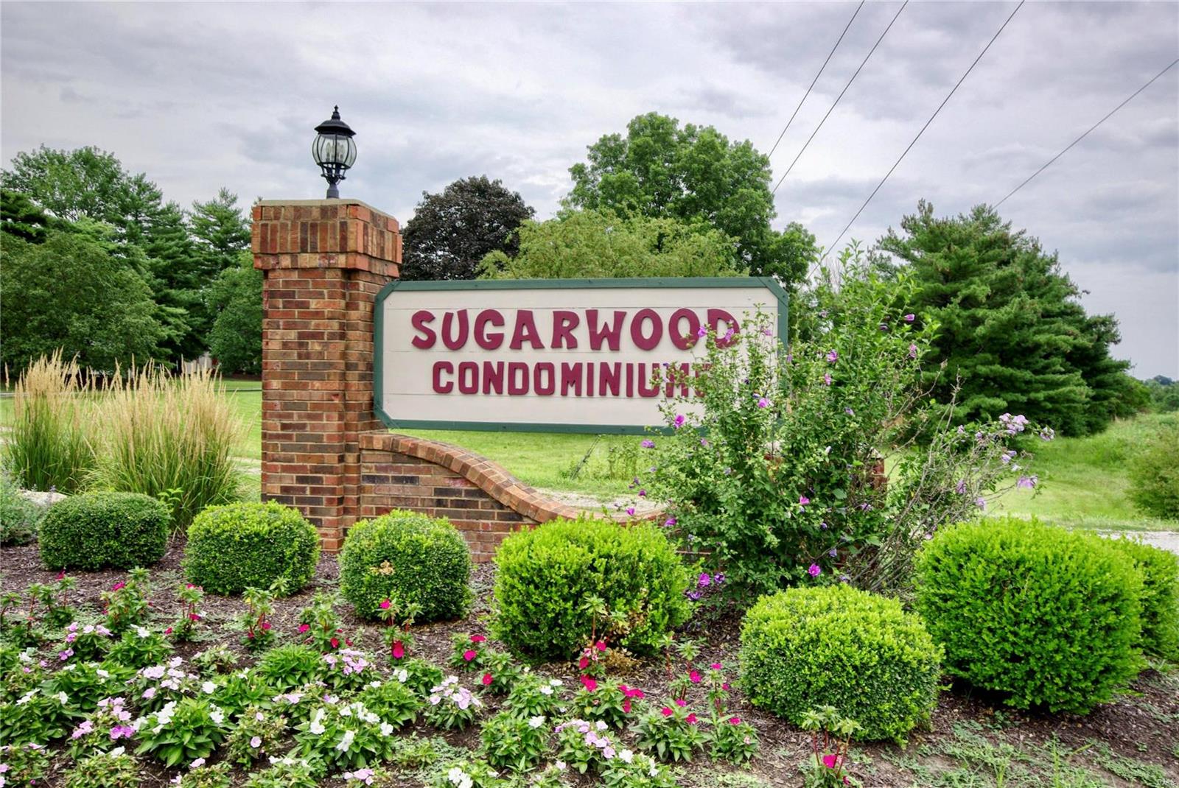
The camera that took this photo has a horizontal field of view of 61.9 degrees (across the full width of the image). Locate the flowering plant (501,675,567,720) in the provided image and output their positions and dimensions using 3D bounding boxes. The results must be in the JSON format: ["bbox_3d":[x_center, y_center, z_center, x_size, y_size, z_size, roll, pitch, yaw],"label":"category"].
[{"bbox_3d":[-0.203,1.097,3.558,0.229,0.153,0.229,1,1,0],"label":"flowering plant"}]

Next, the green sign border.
[{"bbox_3d":[-0.113,-0.239,6.330,2.735,0.987,0.080,1,1,13],"label":"green sign border"}]

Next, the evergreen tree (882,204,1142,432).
[{"bbox_3d":[12.504,-2.331,29.500,7.500,6.950,7.000,1,1,0],"label":"evergreen tree"}]

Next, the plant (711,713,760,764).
[{"bbox_3d":[0.470,1.118,3.186,0.158,0.160,0.158,1,1,0],"label":"plant"}]

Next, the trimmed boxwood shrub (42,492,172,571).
[{"bbox_3d":[-3.043,0.811,6.170,0.800,0.415,0.780,1,1,-11],"label":"trimmed boxwood shrub"}]

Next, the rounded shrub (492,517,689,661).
[{"bbox_3d":[0.016,0.907,4.870,0.940,0.585,0.880,1,1,9],"label":"rounded shrub"}]

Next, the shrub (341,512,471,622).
[{"bbox_3d":[-0.906,0.842,4.880,0.619,0.516,0.619,1,1,0],"label":"shrub"}]

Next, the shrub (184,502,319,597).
[{"bbox_3d":[-1.809,0.830,5.304,0.641,0.481,0.641,1,1,0],"label":"shrub"}]

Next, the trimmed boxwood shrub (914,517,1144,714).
[{"bbox_3d":[2.004,0.928,4.480,1.000,0.750,0.980,1,1,19],"label":"trimmed boxwood shrub"}]

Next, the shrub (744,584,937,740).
[{"bbox_3d":[1.029,1.038,4.030,0.810,0.505,0.800,1,1,11],"label":"shrub"}]

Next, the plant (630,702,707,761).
[{"bbox_3d":[0.284,1.184,3.470,0.270,0.190,0.260,1,1,6],"label":"plant"}]

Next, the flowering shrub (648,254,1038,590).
[{"bbox_3d":[1.316,0.244,5.100,2.050,1.940,1.600,1,1,14],"label":"flowering shrub"}]

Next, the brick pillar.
[{"bbox_3d":[-1.781,-0.114,6.732,0.738,2.280,0.738,1,1,11],"label":"brick pillar"}]

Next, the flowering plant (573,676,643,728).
[{"bbox_3d":[0.065,1.093,3.490,0.245,0.173,0.245,1,1,0],"label":"flowering plant"}]

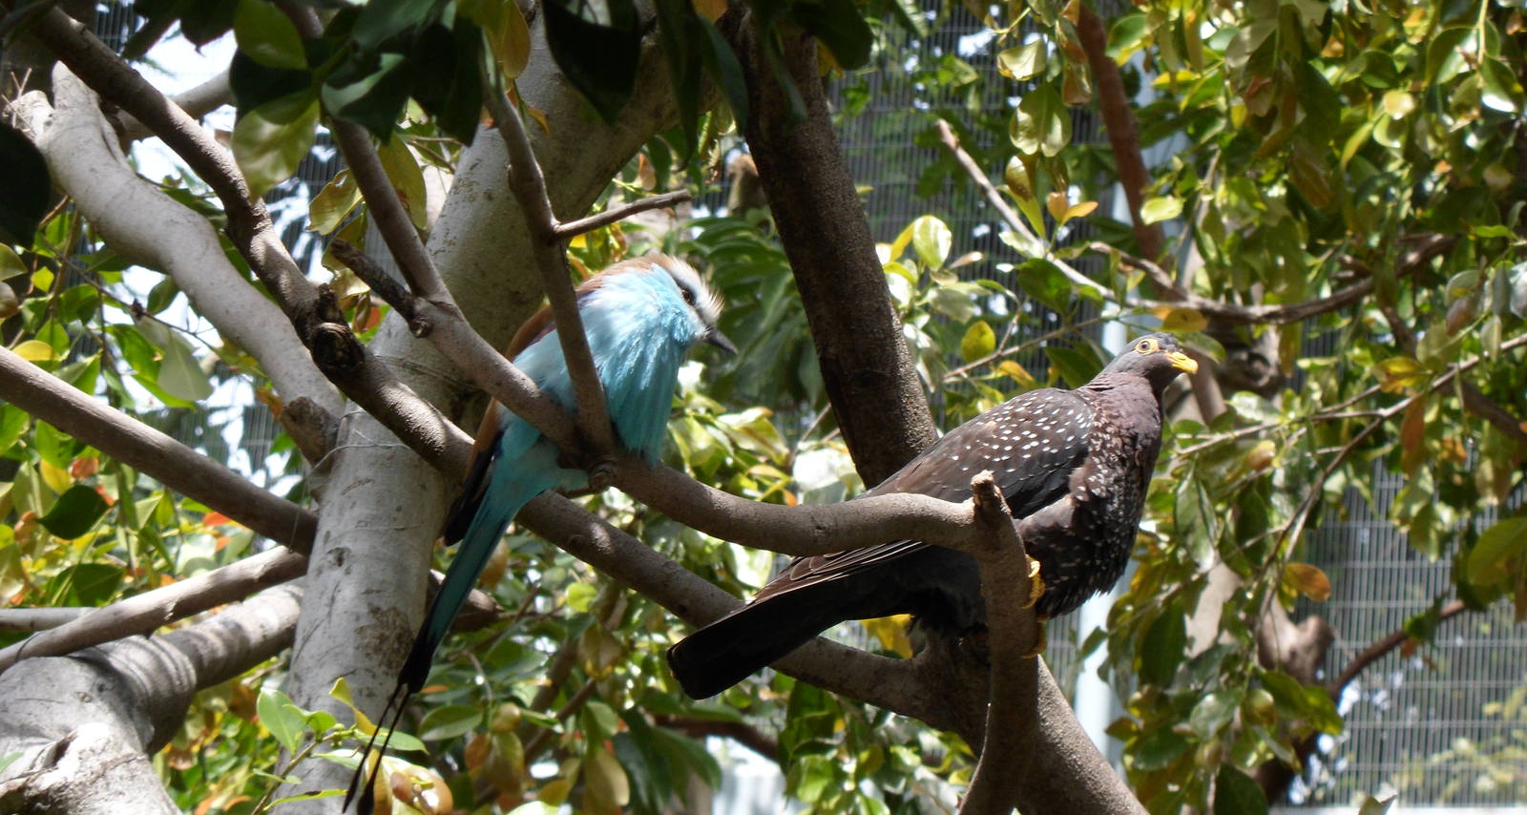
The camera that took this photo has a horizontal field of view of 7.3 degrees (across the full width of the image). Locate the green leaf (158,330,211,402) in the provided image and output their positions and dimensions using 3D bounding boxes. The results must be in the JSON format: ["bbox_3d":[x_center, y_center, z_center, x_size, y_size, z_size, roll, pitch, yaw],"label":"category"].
[{"bbox_3d":[-0.374,-0.026,7.691,0.034,0.050,0.011,-15,18,-1],"label":"green leaf"}]

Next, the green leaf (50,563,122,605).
[{"bbox_3d":[-0.438,0.114,7.687,0.051,0.031,0.011,-22,15,6],"label":"green leaf"}]

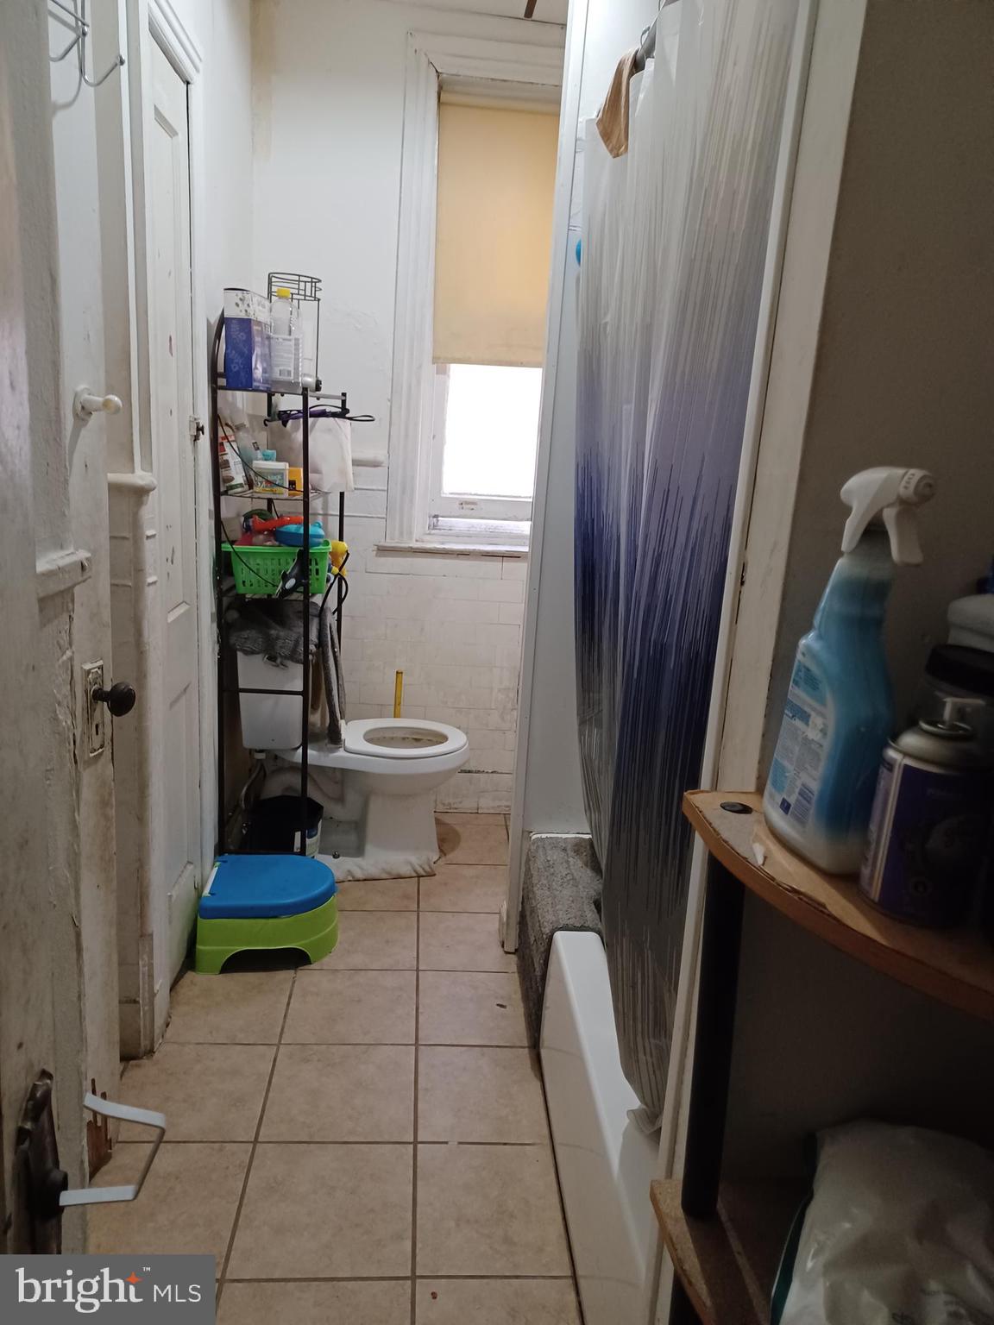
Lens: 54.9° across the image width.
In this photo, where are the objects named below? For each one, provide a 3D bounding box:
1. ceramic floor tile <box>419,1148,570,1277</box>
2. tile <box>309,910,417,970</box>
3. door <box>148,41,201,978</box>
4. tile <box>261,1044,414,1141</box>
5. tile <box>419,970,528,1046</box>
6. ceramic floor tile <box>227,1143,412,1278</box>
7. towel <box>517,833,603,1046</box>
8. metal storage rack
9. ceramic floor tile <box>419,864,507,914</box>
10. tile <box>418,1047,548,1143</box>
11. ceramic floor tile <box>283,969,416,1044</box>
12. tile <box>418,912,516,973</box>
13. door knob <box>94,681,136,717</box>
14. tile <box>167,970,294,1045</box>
[{"bbox_3d":[-0.004,0.984,1.728,0.285,0.010,0.300,3,14,-5],"label":"ceramic floor tile"},{"bbox_3d":[-0.366,0.751,2.588,0.300,0.010,0.300,3,14,-5],"label":"tile"},{"bbox_3d":[-0.751,-0.234,2.187,0.038,2.060,0.410,2,14,-5],"label":"door"},{"bbox_3d":[-0.326,0.910,2.024,0.305,0.010,0.300,2,14,-5],"label":"tile"},{"bbox_3d":[-0.053,0.846,2.343,0.280,0.010,0.300,2,14,-5],"label":"tile"},{"bbox_3d":[-0.304,0.986,1.731,0.305,0.010,0.300,2,14,-5],"label":"ceramic floor tile"},{"bbox_3d":[0.153,0.676,2.359,0.165,0.310,0.480,3,14,-5],"label":"towel"},{"bbox_3d":[-0.624,-0.217,2.843,0.250,1.735,0.620,3,14,-1],"label":"metal storage rack"},{"bbox_3d":[-0.084,0.691,2.909,0.300,0.010,0.300,3,14,-5],"label":"ceramic floor tile"},{"bbox_3d":[-0.026,0.911,2.023,0.285,0.010,0.300,3,14,-5],"label":"tile"},{"bbox_3d":[-0.344,0.825,2.293,0.300,0.010,0.300,3,14,-5],"label":"ceramic floor tile"},{"bbox_3d":[-0.062,0.765,2.614,0.300,0.010,0.300,3,14,-5],"label":"tile"},{"bbox_3d":[-0.618,0.058,1.545,0.058,0.056,0.056,7,14,12],"label":"door knob"},{"bbox_3d":[-0.644,0.822,2.292,0.282,0.010,0.300,2,14,-5],"label":"tile"}]

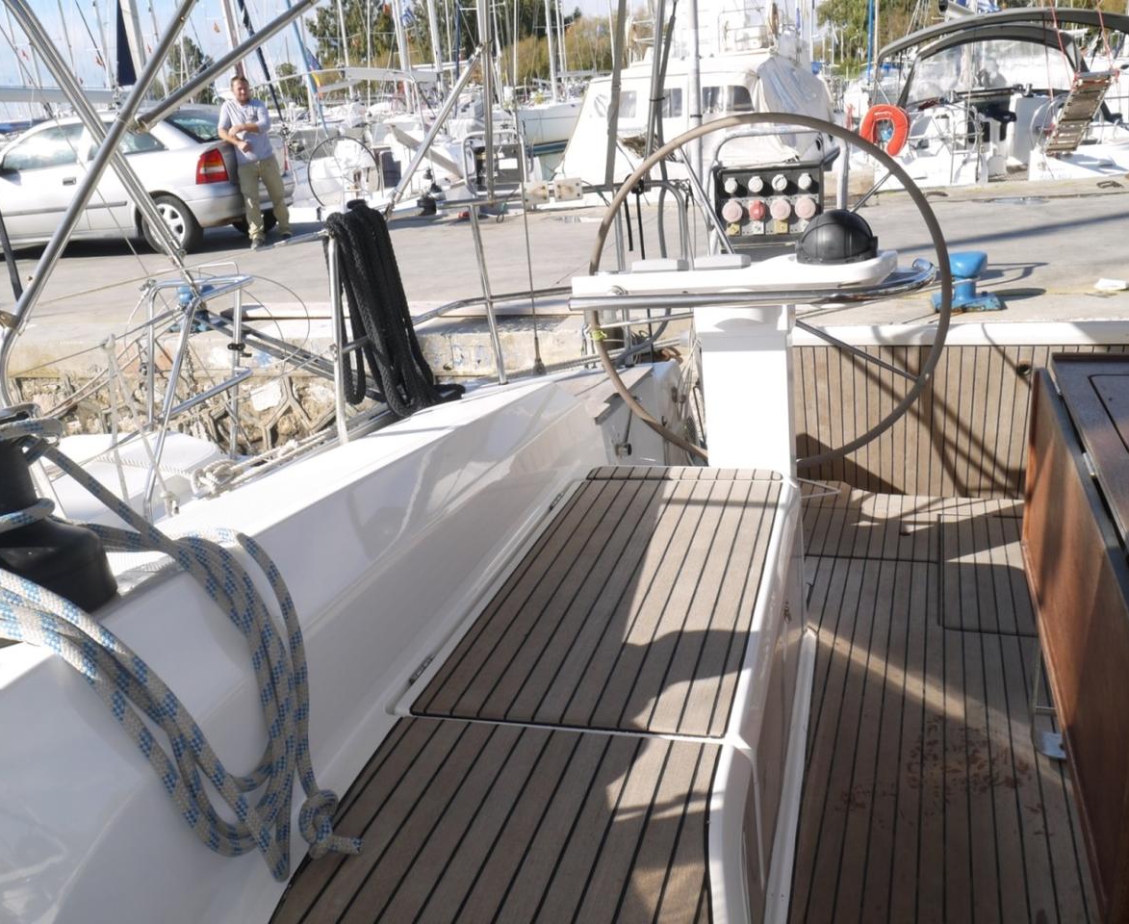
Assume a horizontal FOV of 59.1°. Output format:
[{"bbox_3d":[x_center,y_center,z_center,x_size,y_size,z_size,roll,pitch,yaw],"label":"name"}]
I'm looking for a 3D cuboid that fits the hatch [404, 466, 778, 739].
[{"bbox_3d":[0.145,0.214,1.923,0.465,0.040,1.097,0,19,17],"label":"hatch"}]

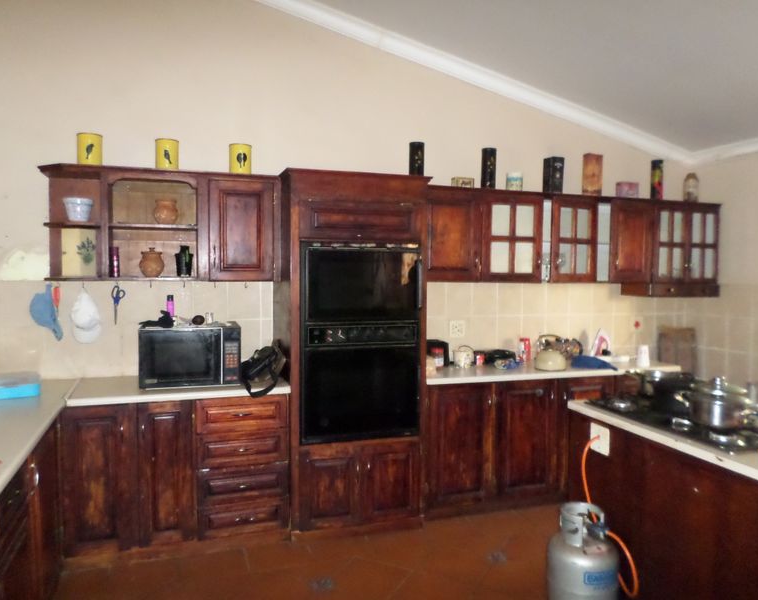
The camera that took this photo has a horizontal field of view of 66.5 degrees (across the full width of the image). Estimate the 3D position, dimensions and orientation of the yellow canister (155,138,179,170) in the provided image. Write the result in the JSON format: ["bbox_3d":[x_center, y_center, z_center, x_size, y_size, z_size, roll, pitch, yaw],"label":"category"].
[{"bbox_3d":[-1.182,-0.807,3.228,0.124,0.177,0.124,0,4,-19],"label":"yellow canister"}]

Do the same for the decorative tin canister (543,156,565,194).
[{"bbox_3d":[1.242,-0.871,4.087,0.098,0.262,0.098,0,4,-19],"label":"decorative tin canister"}]

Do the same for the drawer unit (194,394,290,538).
[{"bbox_3d":[-0.795,0.852,3.271,0.480,0.733,0.617,0,1,-18],"label":"drawer unit"}]

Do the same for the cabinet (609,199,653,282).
[{"bbox_3d":[1.751,-0.417,4.268,0.384,0.588,0.329,0,1,-18],"label":"cabinet"}]

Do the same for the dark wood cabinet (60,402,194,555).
[{"bbox_3d":[-1.314,0.855,3.101,0.602,0.733,0.617,0,1,-18],"label":"dark wood cabinet"}]

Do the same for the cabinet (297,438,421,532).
[{"bbox_3d":[-0.183,1.042,3.593,0.743,0.487,0.540,0,4,-19],"label":"cabinet"}]

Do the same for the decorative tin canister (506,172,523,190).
[{"bbox_3d":[0.931,-0.798,3.962,0.114,0.151,0.114,0,1,-18],"label":"decorative tin canister"}]

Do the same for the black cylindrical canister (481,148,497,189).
[{"bbox_3d":[0.740,-0.870,3.876,0.098,0.272,0.098,1,3,0],"label":"black cylindrical canister"}]

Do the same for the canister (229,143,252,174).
[{"bbox_3d":[-0.810,-0.812,3.379,0.125,0.178,0.125,0,4,-19],"label":"canister"}]

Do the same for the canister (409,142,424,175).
[{"bbox_3d":[0.246,-0.861,3.722,0.091,0.305,0.091,0,1,-18],"label":"canister"}]

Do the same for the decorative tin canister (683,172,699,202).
[{"bbox_3d":[2.403,-0.855,4.441,0.119,0.249,0.119,0,1,-18],"label":"decorative tin canister"}]

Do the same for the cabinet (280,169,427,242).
[{"bbox_3d":[-0.192,-0.504,3.447,0.795,0.389,0.651,0,1,-18],"label":"cabinet"}]

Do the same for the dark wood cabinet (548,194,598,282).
[{"bbox_3d":[1.282,-0.415,4.114,0.393,0.588,0.329,0,1,-18],"label":"dark wood cabinet"}]

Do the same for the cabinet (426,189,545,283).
[{"bbox_3d":[0.629,-0.424,3.907,0.925,0.600,0.290,0,4,-19],"label":"cabinet"}]

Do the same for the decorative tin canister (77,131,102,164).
[{"bbox_3d":[-1.560,-0.803,3.119,0.115,0.170,0.115,0,4,-19],"label":"decorative tin canister"}]

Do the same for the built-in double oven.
[{"bbox_3d":[-0.179,0.233,3.525,0.713,1.129,0.550,0,4,-19],"label":"built-in double oven"}]

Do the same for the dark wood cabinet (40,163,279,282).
[{"bbox_3d":[-1.218,-0.409,3.304,1.262,0.604,0.343,0,1,-18],"label":"dark wood cabinet"}]

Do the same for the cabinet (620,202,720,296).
[{"bbox_3d":[2.245,-0.378,4.452,0.665,0.696,0.304,0,4,-19],"label":"cabinet"}]

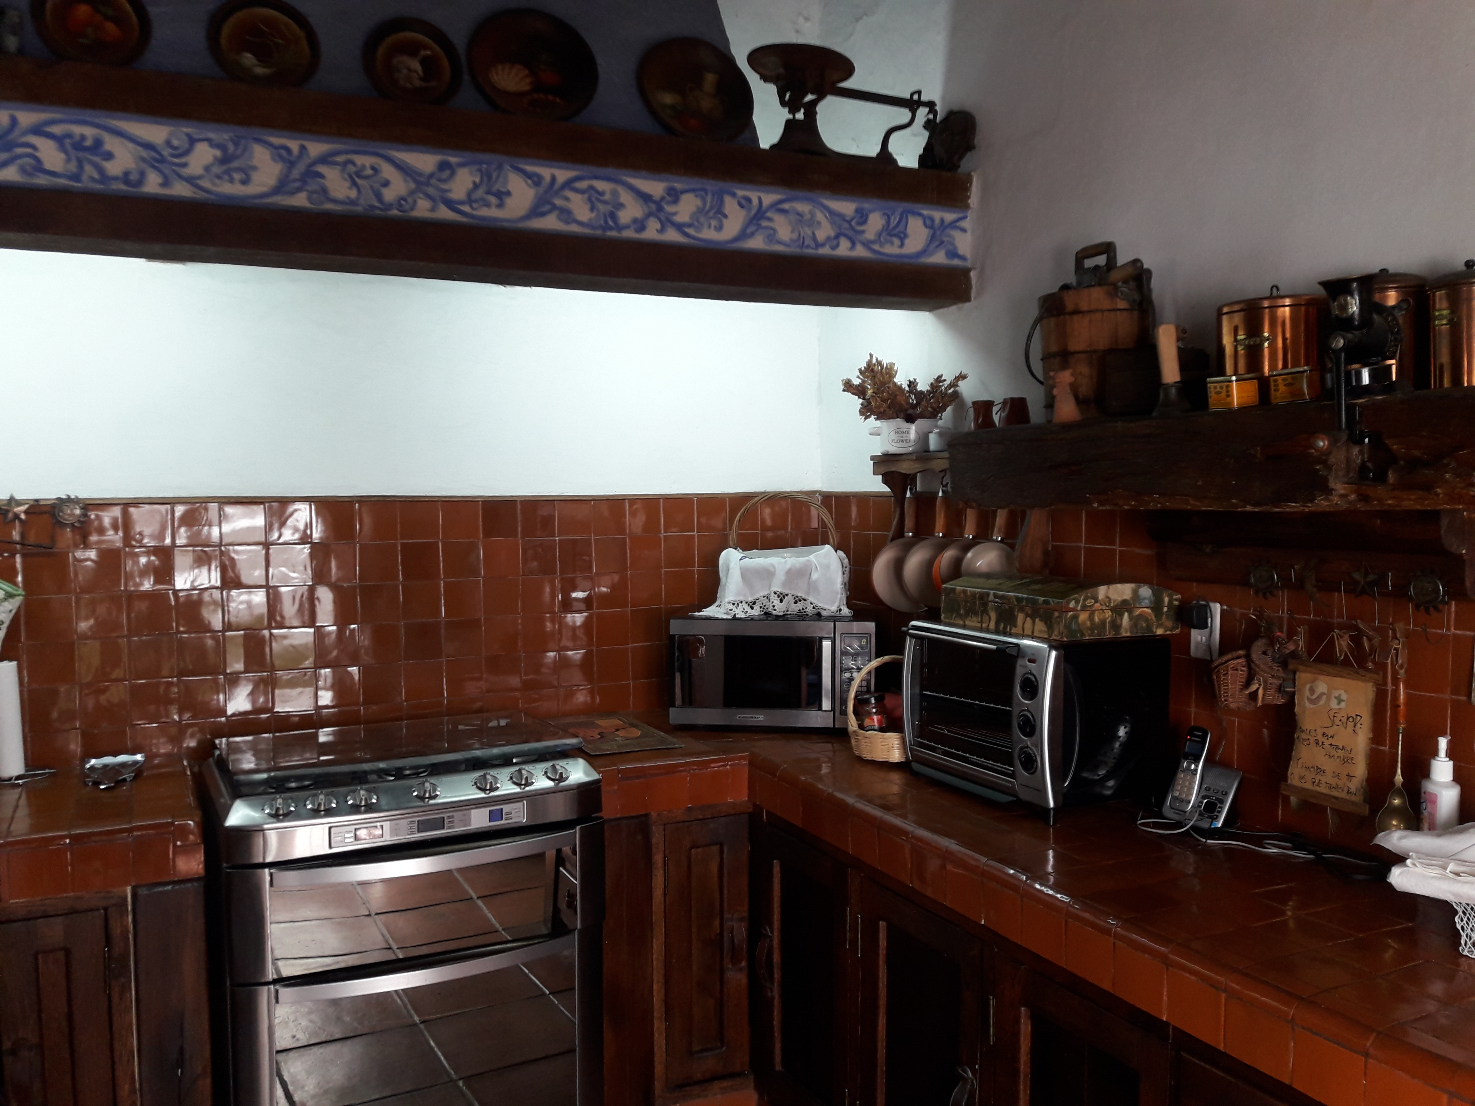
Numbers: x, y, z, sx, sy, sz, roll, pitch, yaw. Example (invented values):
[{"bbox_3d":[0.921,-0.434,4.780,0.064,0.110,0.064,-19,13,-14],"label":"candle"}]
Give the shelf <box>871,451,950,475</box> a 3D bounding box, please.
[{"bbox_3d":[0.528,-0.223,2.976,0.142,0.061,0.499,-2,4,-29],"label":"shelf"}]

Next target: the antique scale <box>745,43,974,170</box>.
[{"bbox_3d":[0.283,-1.053,2.889,0.599,0.241,0.252,-2,4,-27],"label":"antique scale"}]

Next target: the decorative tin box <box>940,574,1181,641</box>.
[{"bbox_3d":[0.669,0.103,2.513,0.294,0.102,0.394,-2,4,-25],"label":"decorative tin box"}]

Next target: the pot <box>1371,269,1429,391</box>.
[{"bbox_3d":[1.060,-0.355,1.960,0.126,0.221,0.126,0,3,0],"label":"pot"}]

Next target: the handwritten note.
[{"bbox_3d":[1.067,0.331,2.162,0.027,0.261,0.188,4,1,-27],"label":"handwritten note"}]

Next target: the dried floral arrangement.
[{"bbox_3d":[0.417,-0.436,3.119,0.210,0.184,0.304,-2,4,-29],"label":"dried floral arrangement"}]

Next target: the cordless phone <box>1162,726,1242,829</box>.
[{"bbox_3d":[0.911,0.433,2.325,0.095,0.162,0.126,-2,4,-29],"label":"cordless phone"}]

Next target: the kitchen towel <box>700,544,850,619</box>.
[{"bbox_3d":[0.119,0.074,3.348,0.416,0.194,0.259,0,3,9],"label":"kitchen towel"}]

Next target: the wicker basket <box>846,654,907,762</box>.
[{"bbox_3d":[0.386,0.369,2.909,0.229,0.242,0.194,0,3,8],"label":"wicker basket"}]

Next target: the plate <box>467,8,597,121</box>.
[{"bbox_3d":[-0.433,-1.046,2.552,0.287,0.287,0.029,-2,-19,-27],"label":"plate"}]

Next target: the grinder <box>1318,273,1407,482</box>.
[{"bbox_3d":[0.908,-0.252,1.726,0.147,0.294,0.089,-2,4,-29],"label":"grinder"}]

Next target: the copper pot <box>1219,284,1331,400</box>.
[{"bbox_3d":[0.949,-0.362,2.116,0.184,0.219,0.184,0,3,0],"label":"copper pot"}]

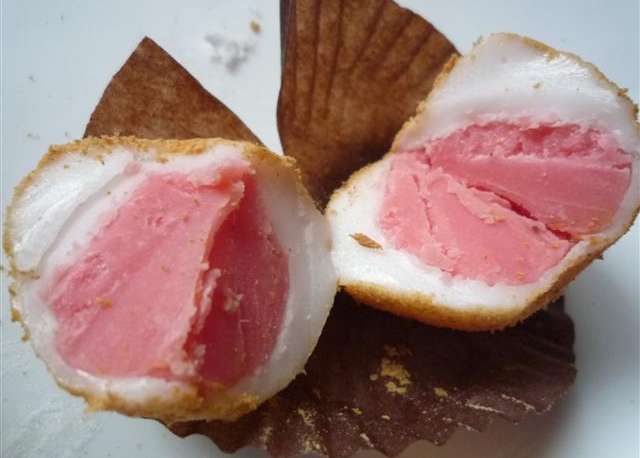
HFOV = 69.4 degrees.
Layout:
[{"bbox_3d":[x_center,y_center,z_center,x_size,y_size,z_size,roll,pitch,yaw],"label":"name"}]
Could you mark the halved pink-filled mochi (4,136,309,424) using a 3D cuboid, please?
[{"bbox_3d":[-0.026,0.010,0.090,0.054,0.039,0.046,-8,55,-6],"label":"halved pink-filled mochi"}]

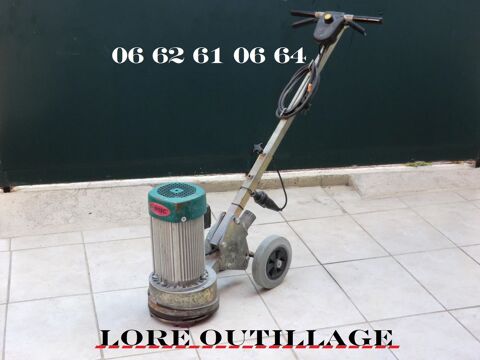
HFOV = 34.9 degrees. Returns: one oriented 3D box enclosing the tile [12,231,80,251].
[{"bbox_3d":[-0.832,0.270,3.311,0.302,0.010,0.129,-5,20,-13],"label":"tile"}]

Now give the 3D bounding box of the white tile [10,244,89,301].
[{"bbox_3d":[-0.759,0.367,3.040,0.302,0.010,0.459,-5,20,-13],"label":"white tile"}]

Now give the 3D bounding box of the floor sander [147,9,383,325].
[{"bbox_3d":[0.070,-0.097,2.912,0.453,0.949,1.162,15,25,34],"label":"floor sander"}]

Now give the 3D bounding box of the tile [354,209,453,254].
[{"bbox_3d":[0.719,0.230,3.390,0.302,0.010,0.459,-5,20,-13],"label":"tile"}]

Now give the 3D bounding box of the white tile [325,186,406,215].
[{"bbox_3d":[0.615,0.092,3.774,0.302,0.010,0.376,-5,20,-13],"label":"white tile"}]

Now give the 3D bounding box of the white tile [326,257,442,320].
[{"bbox_3d":[0.537,0.409,2.899,0.302,0.010,0.459,-5,20,-13],"label":"white tile"}]

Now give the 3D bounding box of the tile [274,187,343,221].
[{"bbox_3d":[0.320,0.120,3.704,0.302,0.010,0.376,-5,20,-13],"label":"tile"}]

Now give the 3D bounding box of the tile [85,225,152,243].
[{"bbox_3d":[-0.536,0.244,3.376,0.302,0.010,0.119,-5,20,-13],"label":"tile"}]

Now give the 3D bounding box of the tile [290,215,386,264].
[{"bbox_3d":[0.423,0.258,3.320,0.302,0.010,0.459,-5,20,-13],"label":"tile"}]

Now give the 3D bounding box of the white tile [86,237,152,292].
[{"bbox_3d":[-0.464,0.340,3.110,0.302,0.010,0.459,-5,20,-13],"label":"white tile"}]

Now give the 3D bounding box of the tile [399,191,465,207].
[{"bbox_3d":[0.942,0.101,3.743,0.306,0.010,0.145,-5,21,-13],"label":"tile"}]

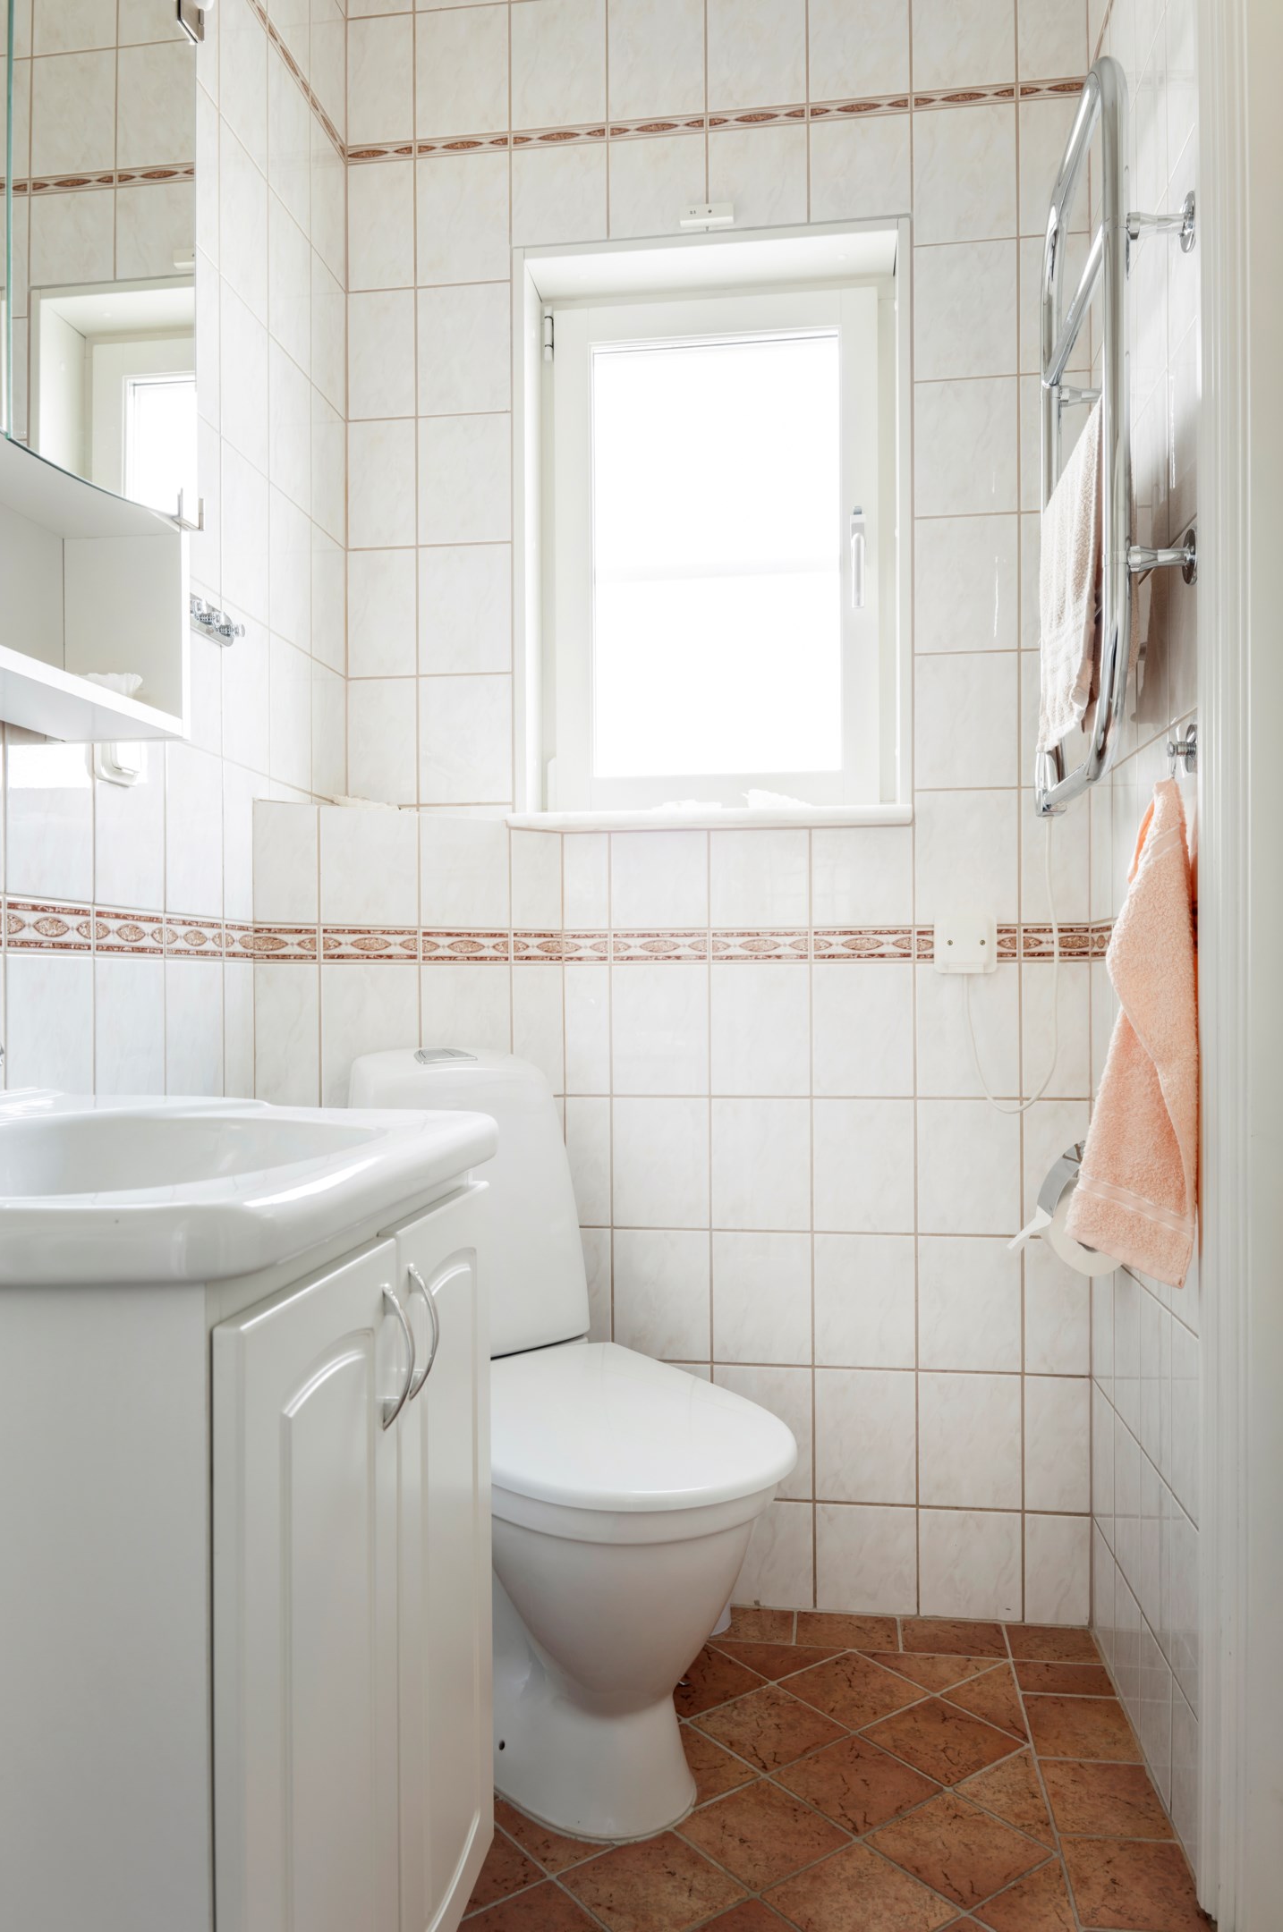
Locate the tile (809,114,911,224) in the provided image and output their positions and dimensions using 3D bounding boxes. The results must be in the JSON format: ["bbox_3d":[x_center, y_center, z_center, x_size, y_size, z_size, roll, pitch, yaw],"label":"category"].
[{"bbox_3d":[0.325,-1.185,1.916,0.150,0.151,0.009,0,0,8],"label":"tile"}]

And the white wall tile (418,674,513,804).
[{"bbox_3d":[-0.273,-0.355,2.007,0.150,0.199,0.009,0,0,8],"label":"white wall tile"}]

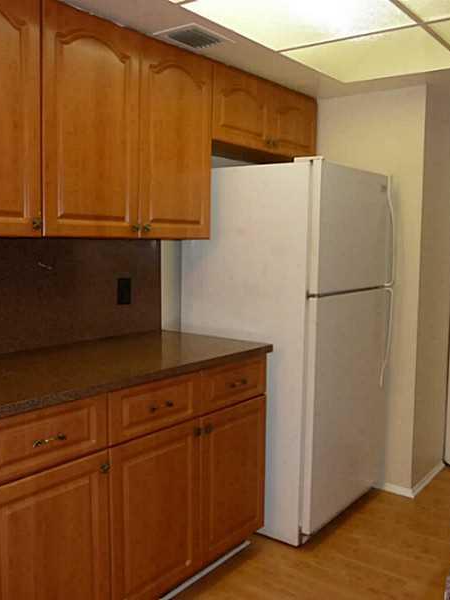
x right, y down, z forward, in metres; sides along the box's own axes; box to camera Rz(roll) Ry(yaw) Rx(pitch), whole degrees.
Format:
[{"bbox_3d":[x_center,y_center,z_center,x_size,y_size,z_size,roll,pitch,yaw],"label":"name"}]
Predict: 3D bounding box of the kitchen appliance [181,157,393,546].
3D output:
[{"bbox_3d":[0.309,0.218,2.920,0.807,1.680,0.694,4,7,38],"label":"kitchen appliance"}]

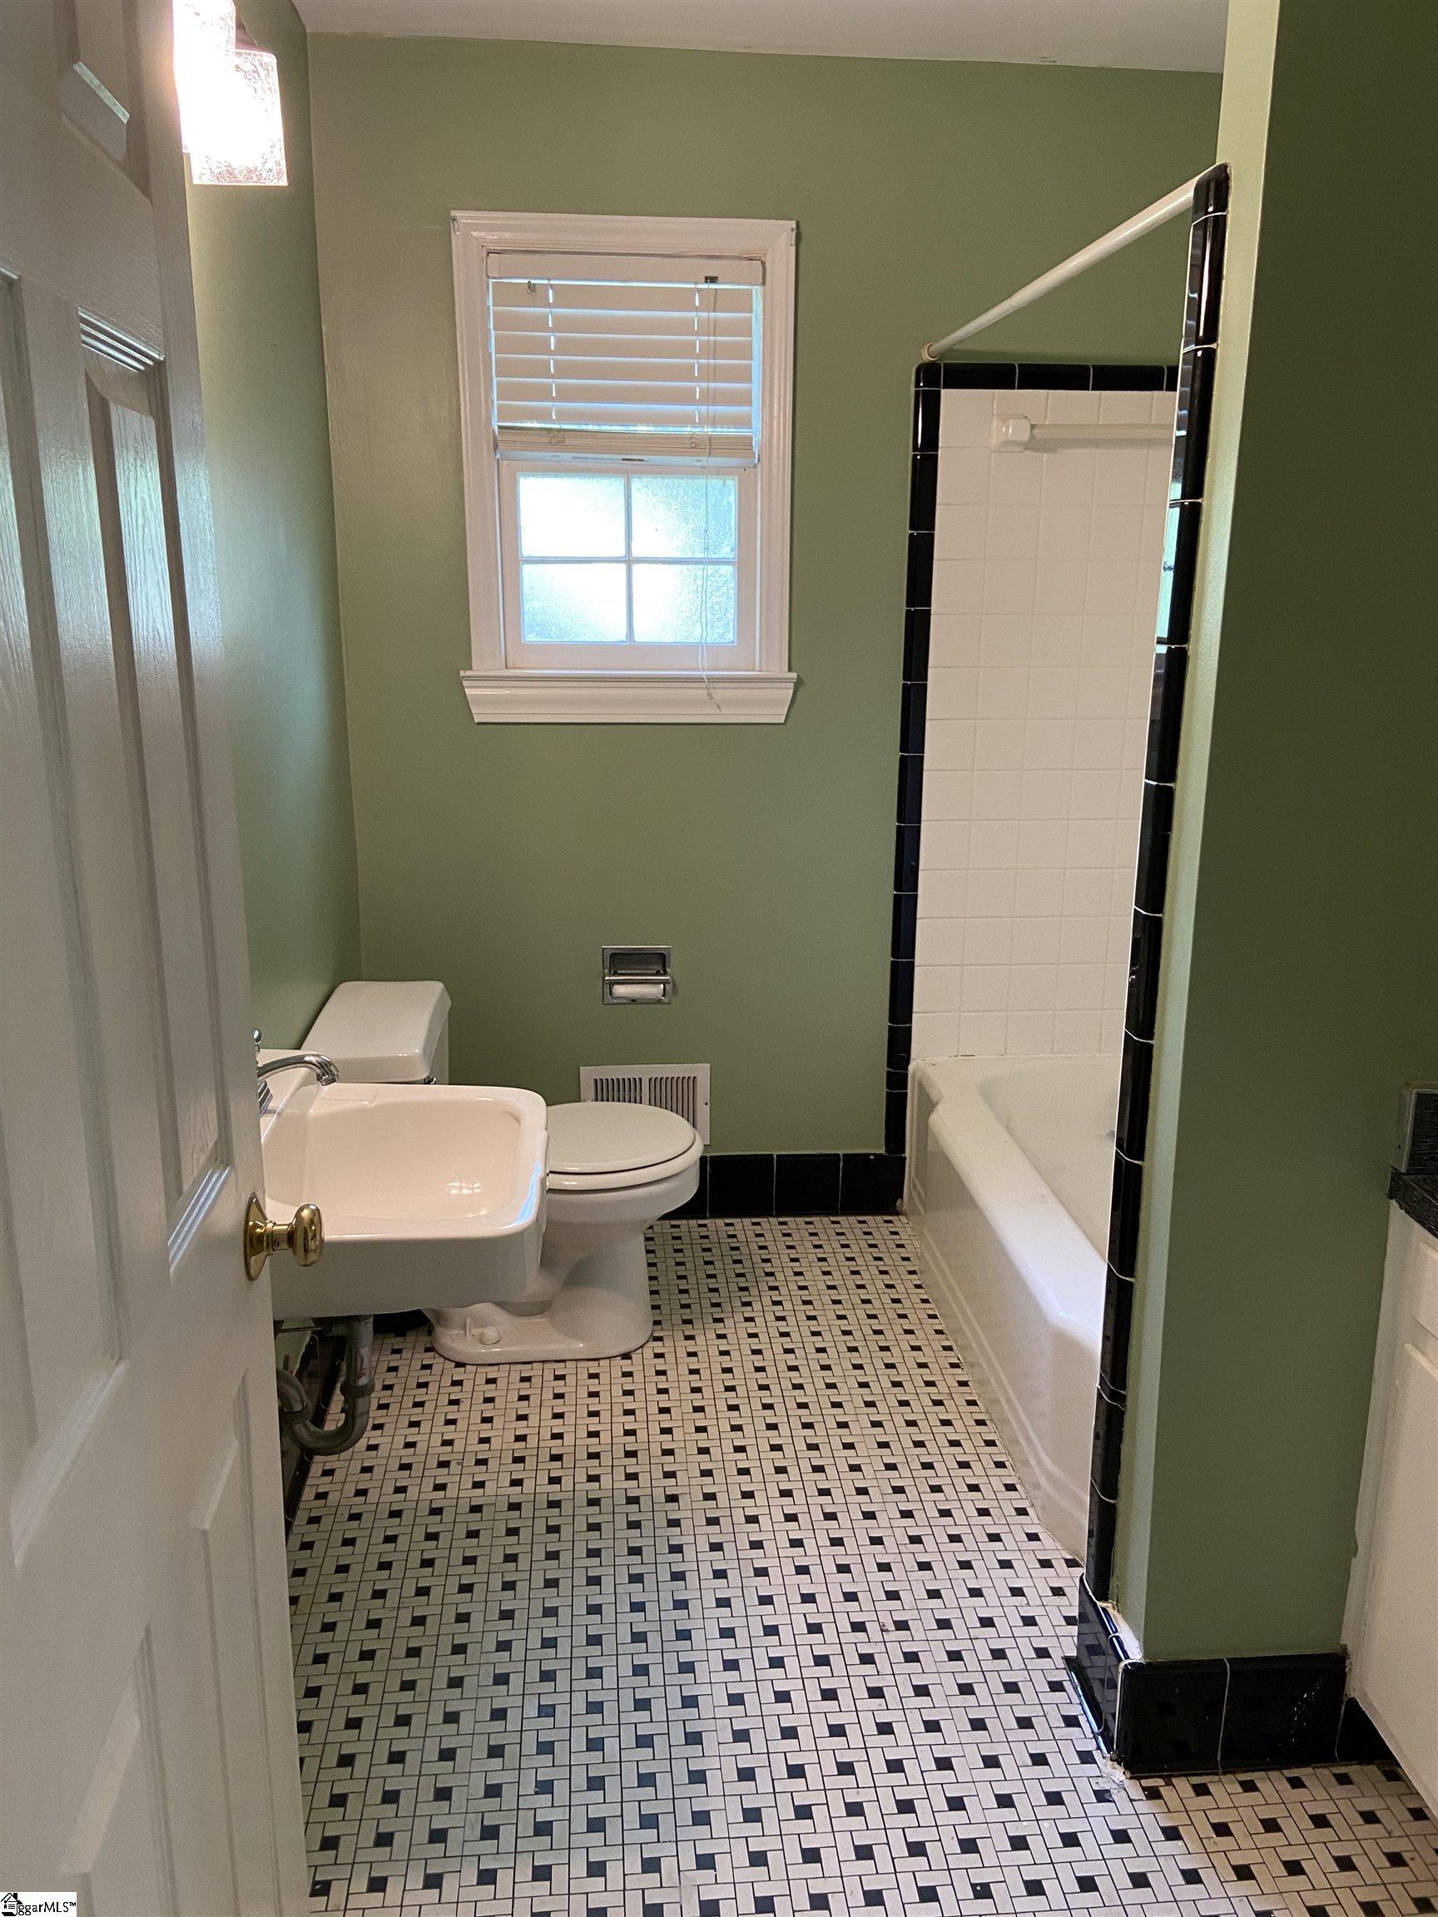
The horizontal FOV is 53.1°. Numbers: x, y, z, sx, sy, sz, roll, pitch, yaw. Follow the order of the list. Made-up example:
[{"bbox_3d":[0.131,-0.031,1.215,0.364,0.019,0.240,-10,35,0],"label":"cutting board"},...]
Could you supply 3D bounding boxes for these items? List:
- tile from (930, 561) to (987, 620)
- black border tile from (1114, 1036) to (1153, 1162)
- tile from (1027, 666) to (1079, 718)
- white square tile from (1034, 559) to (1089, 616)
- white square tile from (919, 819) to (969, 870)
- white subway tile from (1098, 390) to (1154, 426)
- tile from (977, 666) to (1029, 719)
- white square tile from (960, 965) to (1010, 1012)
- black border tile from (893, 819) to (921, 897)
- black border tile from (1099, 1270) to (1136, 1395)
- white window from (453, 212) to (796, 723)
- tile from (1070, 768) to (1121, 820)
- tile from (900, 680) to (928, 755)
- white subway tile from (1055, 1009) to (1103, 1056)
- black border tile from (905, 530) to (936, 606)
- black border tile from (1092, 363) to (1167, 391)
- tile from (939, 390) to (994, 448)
[{"bbox_3d":[0.501,-0.781,3.025,0.108,0.108,0.009,-1,15,-4],"label":"tile"},{"bbox_3d":[0.498,0.166,1.730,0.016,0.152,0.052,-1,15,-5],"label":"black border tile"},{"bbox_3d":[0.716,-0.567,3.081,0.108,0.108,0.010,0,15,-4],"label":"tile"},{"bbox_3d":[0.719,-0.780,3.030,0.108,0.108,0.010,-1,15,-4],"label":"white square tile"},{"bbox_3d":[0.494,-0.249,3.154,0.108,0.108,0.010,0,15,-4],"label":"white square tile"},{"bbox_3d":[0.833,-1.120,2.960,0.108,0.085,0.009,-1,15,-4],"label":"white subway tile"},{"bbox_3d":[0.602,-0.561,3.048,0.107,0.107,0.009,-1,15,-5],"label":"tile"},{"bbox_3d":[0.598,0.068,3.229,0.108,0.108,0.009,-1,15,-5],"label":"white square tile"},{"bbox_3d":[0.411,-0.217,3.141,0.052,0.152,0.015,-1,15,-5],"label":"black border tile"},{"bbox_3d":[0.504,0.467,1.818,0.016,0.152,0.050,-1,15,-4],"label":"black border tile"},{"bbox_3d":[-0.184,-0.980,2.949,0.690,0.975,0.100,-1,15,-5],"label":"white window"},{"bbox_3d":[0.820,-0.356,3.136,0.108,0.108,0.009,-1,15,-5],"label":"tile"},{"bbox_3d":[0.415,-0.512,3.078,0.056,0.150,0.012,-1,15,-4],"label":"tile"},{"bbox_3d":[0.838,0.174,3.348,0.110,0.108,0.010,-1,15,-5],"label":"white subway tile"},{"bbox_3d":[0.425,-0.820,3.047,0.052,0.153,0.011,-1,15,-5],"label":"black border tile"},{"bbox_3d":[0.833,-1.182,2.932,0.152,0.050,0.012,-1,15,-4],"label":"black border tile"},{"bbox_3d":[0.512,-1.115,2.977,0.110,0.110,0.010,-1,15,-5],"label":"tile"}]

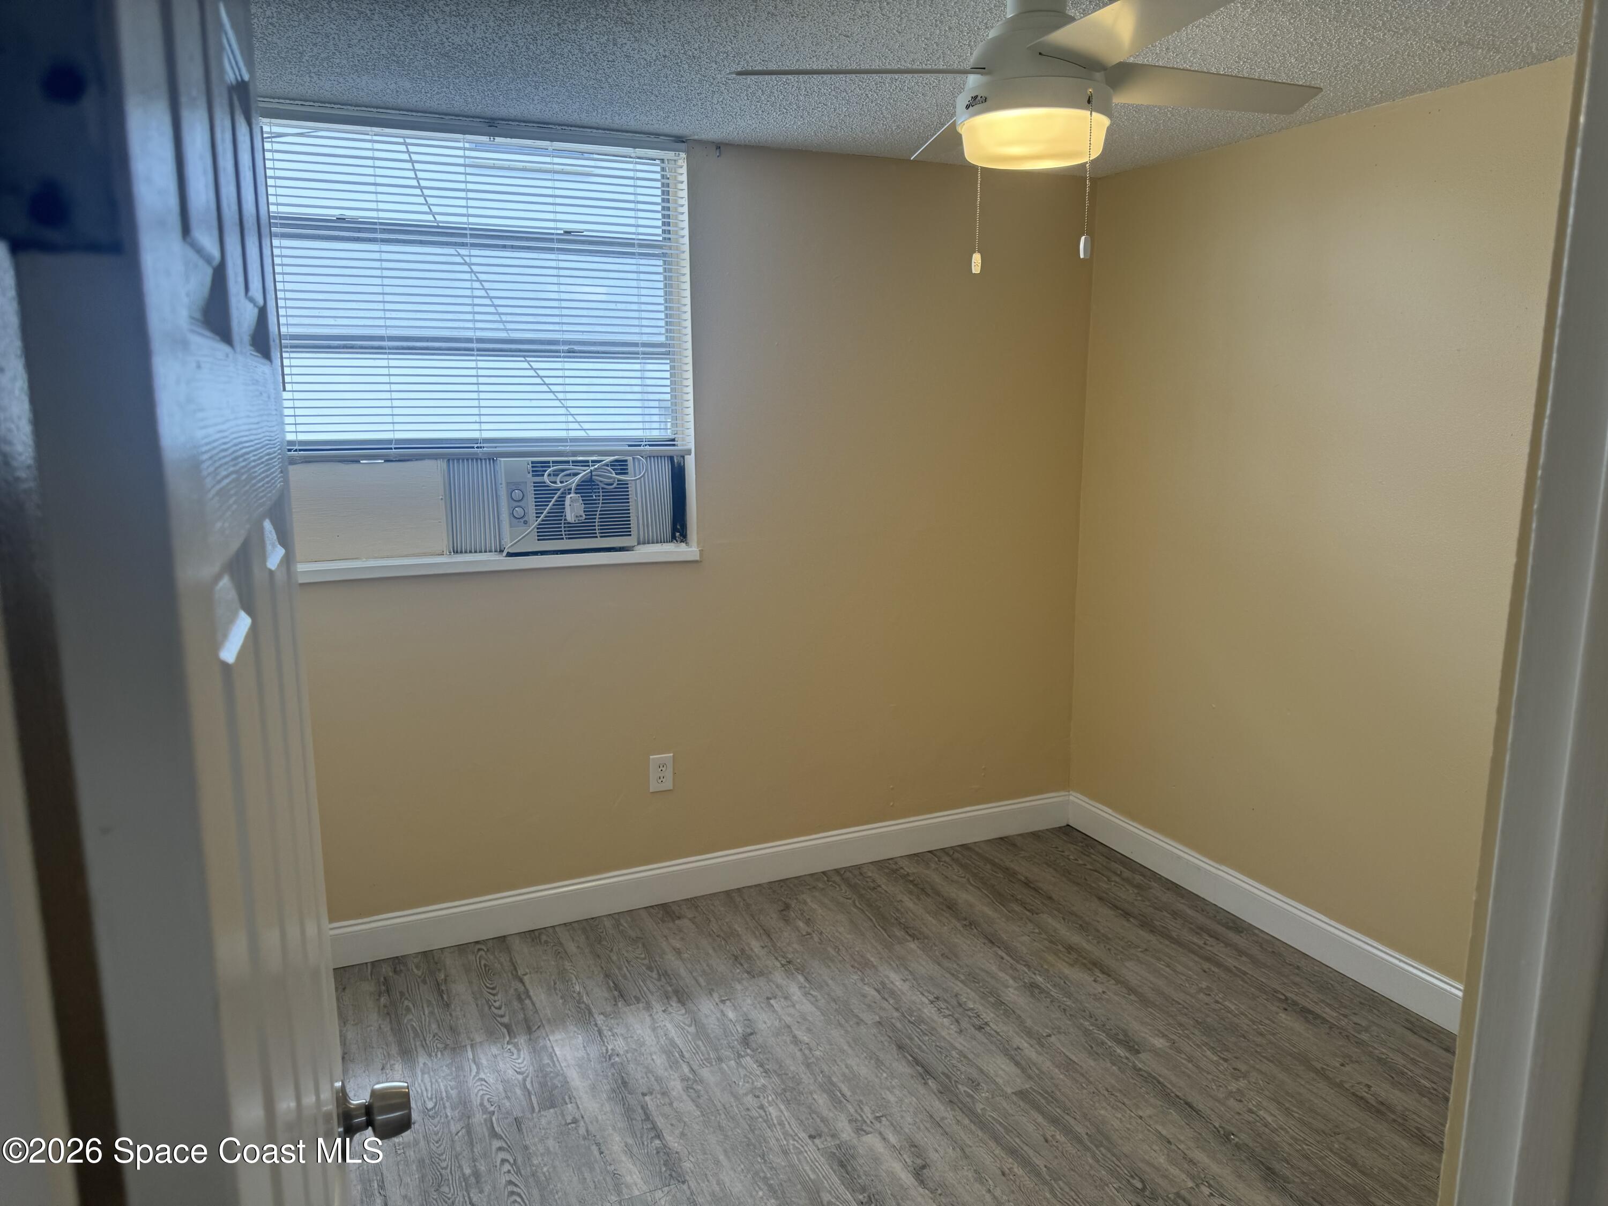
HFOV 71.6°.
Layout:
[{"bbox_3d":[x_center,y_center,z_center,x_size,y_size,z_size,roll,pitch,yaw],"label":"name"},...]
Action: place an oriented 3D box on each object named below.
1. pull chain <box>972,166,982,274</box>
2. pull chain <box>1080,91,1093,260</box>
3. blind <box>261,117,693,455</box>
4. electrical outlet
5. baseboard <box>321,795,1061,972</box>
[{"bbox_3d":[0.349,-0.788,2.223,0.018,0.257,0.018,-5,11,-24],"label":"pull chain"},{"bbox_3d":[0.507,-0.764,1.993,0.018,0.288,0.018,-5,11,-24],"label":"pull chain"},{"bbox_3d":[-0.932,-0.858,3.146,1.284,0.880,0.035,-5,11,-24],"label":"blind"},{"bbox_3d":[-0.460,0.551,3.610,0.075,0.118,0.008,-5,11,-24],"label":"electrical outlet"},{"bbox_3d":[-0.252,0.911,3.769,2.816,0.137,0.016,-5,11,-24],"label":"baseboard"}]

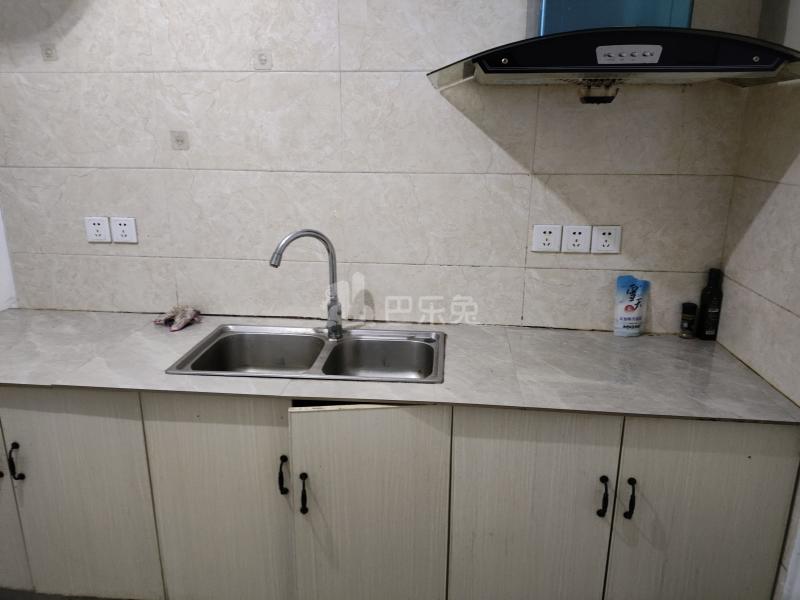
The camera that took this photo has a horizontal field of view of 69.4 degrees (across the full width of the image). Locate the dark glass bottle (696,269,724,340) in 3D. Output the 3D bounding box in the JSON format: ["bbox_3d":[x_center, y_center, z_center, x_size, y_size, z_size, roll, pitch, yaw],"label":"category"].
[{"bbox_3d":[0.978,0.015,1.819,0.060,0.224,0.060,2,16,6],"label":"dark glass bottle"}]

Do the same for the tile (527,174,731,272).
[{"bbox_3d":[0.713,-0.238,1.815,0.603,0.298,0.010,2,16,6],"label":"tile"}]

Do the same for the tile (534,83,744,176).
[{"bbox_3d":[0.715,-0.526,1.731,0.603,0.301,0.010,2,16,6],"label":"tile"}]

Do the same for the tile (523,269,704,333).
[{"bbox_3d":[0.711,0.003,1.885,0.603,0.206,0.010,2,16,6],"label":"tile"}]

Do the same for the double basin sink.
[{"bbox_3d":[-0.243,0.239,1.753,0.750,0.190,0.406,2,16,6],"label":"double basin sink"}]

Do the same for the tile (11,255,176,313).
[{"bbox_3d":[-1.086,-0.059,2.061,0.609,0.206,0.010,2,16,6],"label":"tile"}]

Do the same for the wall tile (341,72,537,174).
[{"bbox_3d":[0.116,-0.547,1.790,0.600,0.301,0.010,2,16,6],"label":"wall tile"}]

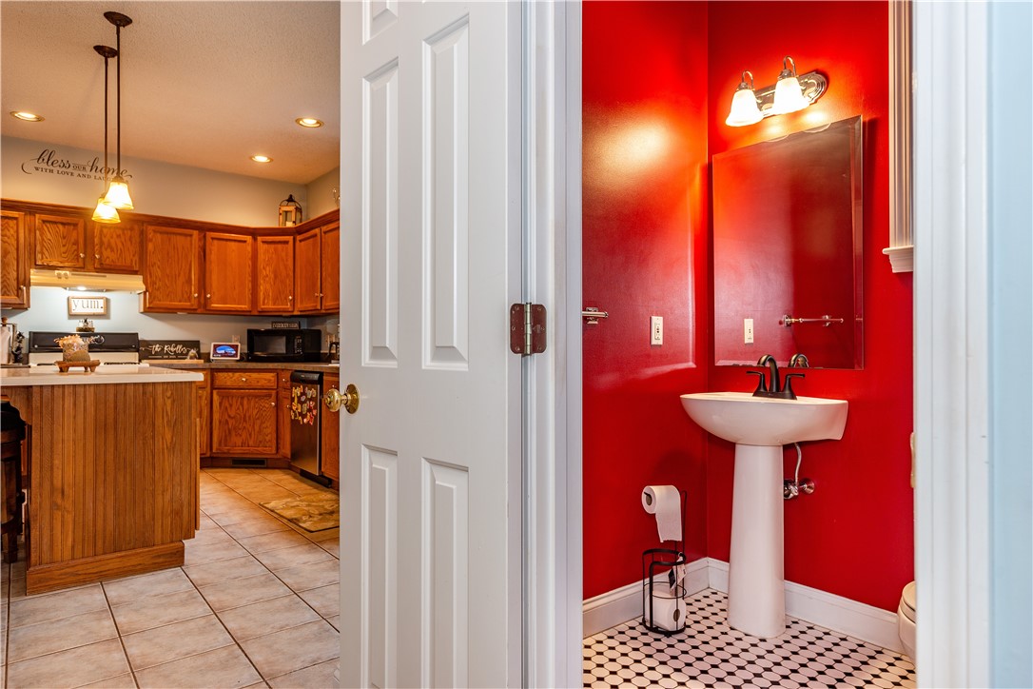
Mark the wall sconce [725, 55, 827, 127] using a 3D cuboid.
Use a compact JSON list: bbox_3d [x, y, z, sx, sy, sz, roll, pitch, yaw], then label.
[{"bbox_3d":[0.976,-0.983,2.430,0.222,0.200,0.330,0,0,-39],"label":"wall sconce"}]

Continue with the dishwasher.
[{"bbox_3d":[-1.408,0.642,5.077,0.600,0.870,0.600,0,-1,-38],"label":"dishwasher"}]

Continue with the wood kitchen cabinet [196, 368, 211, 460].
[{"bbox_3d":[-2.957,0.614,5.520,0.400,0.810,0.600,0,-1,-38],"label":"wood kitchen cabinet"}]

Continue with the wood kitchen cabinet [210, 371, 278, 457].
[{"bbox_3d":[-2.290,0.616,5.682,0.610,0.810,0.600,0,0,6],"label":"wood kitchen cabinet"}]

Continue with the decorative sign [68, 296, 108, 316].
[{"bbox_3d":[-3.663,-0.326,5.399,0.272,0.147,0.030,0,0,-39],"label":"decorative sign"}]

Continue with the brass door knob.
[{"bbox_3d":[-0.406,0.126,1.447,0.066,0.068,0.068,0,-1,-43],"label":"brass door knob"}]

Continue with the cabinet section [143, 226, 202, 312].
[{"bbox_3d":[-3.086,-0.646,5.628,0.450,0.757,0.326,0,0,-38],"label":"cabinet section"}]

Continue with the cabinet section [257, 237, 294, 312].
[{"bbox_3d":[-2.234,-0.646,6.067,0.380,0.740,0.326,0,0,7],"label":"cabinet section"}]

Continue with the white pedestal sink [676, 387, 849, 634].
[{"bbox_3d":[0.917,0.640,2.383,0.378,0.861,0.500,0,0,-39],"label":"white pedestal sink"}]

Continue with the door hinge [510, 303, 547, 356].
[{"bbox_3d":[0.022,-0.026,1.131,0.086,0.090,0.014,0,0,-44],"label":"door hinge"}]

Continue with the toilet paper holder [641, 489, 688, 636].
[{"bbox_3d":[0.560,0.803,2.386,0.170,0.510,0.170,0,0,0],"label":"toilet paper holder"}]

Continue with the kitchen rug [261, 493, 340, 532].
[{"bbox_3d":[-1.250,1.062,4.066,0.500,0.014,0.850,0,-1,-41],"label":"kitchen rug"}]

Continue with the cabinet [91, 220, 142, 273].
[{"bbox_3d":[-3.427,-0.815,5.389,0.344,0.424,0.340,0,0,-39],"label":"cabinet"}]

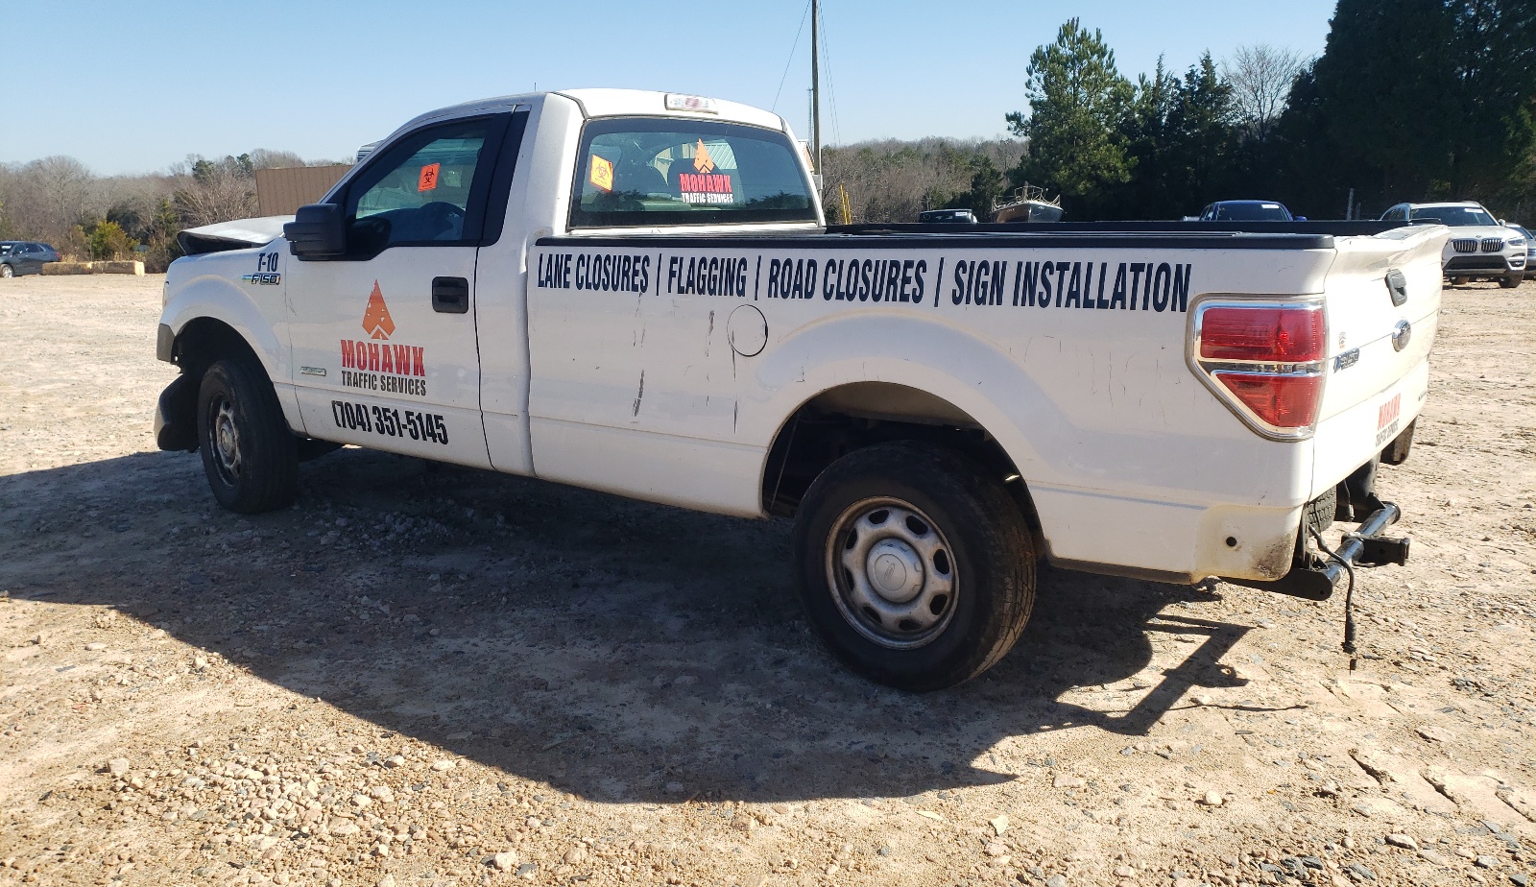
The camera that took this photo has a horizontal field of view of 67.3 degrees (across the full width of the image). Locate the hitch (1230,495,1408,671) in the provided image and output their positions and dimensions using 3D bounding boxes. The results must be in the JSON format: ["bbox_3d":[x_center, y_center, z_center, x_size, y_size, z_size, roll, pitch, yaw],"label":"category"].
[{"bbox_3d":[1.731,0.397,3.549,0.440,0.380,0.980,7,13,36],"label":"hitch"}]

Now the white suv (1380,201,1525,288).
[{"bbox_3d":[13.770,-4.140,23.660,1.920,1.670,4.650,2,11,14],"label":"white suv"}]

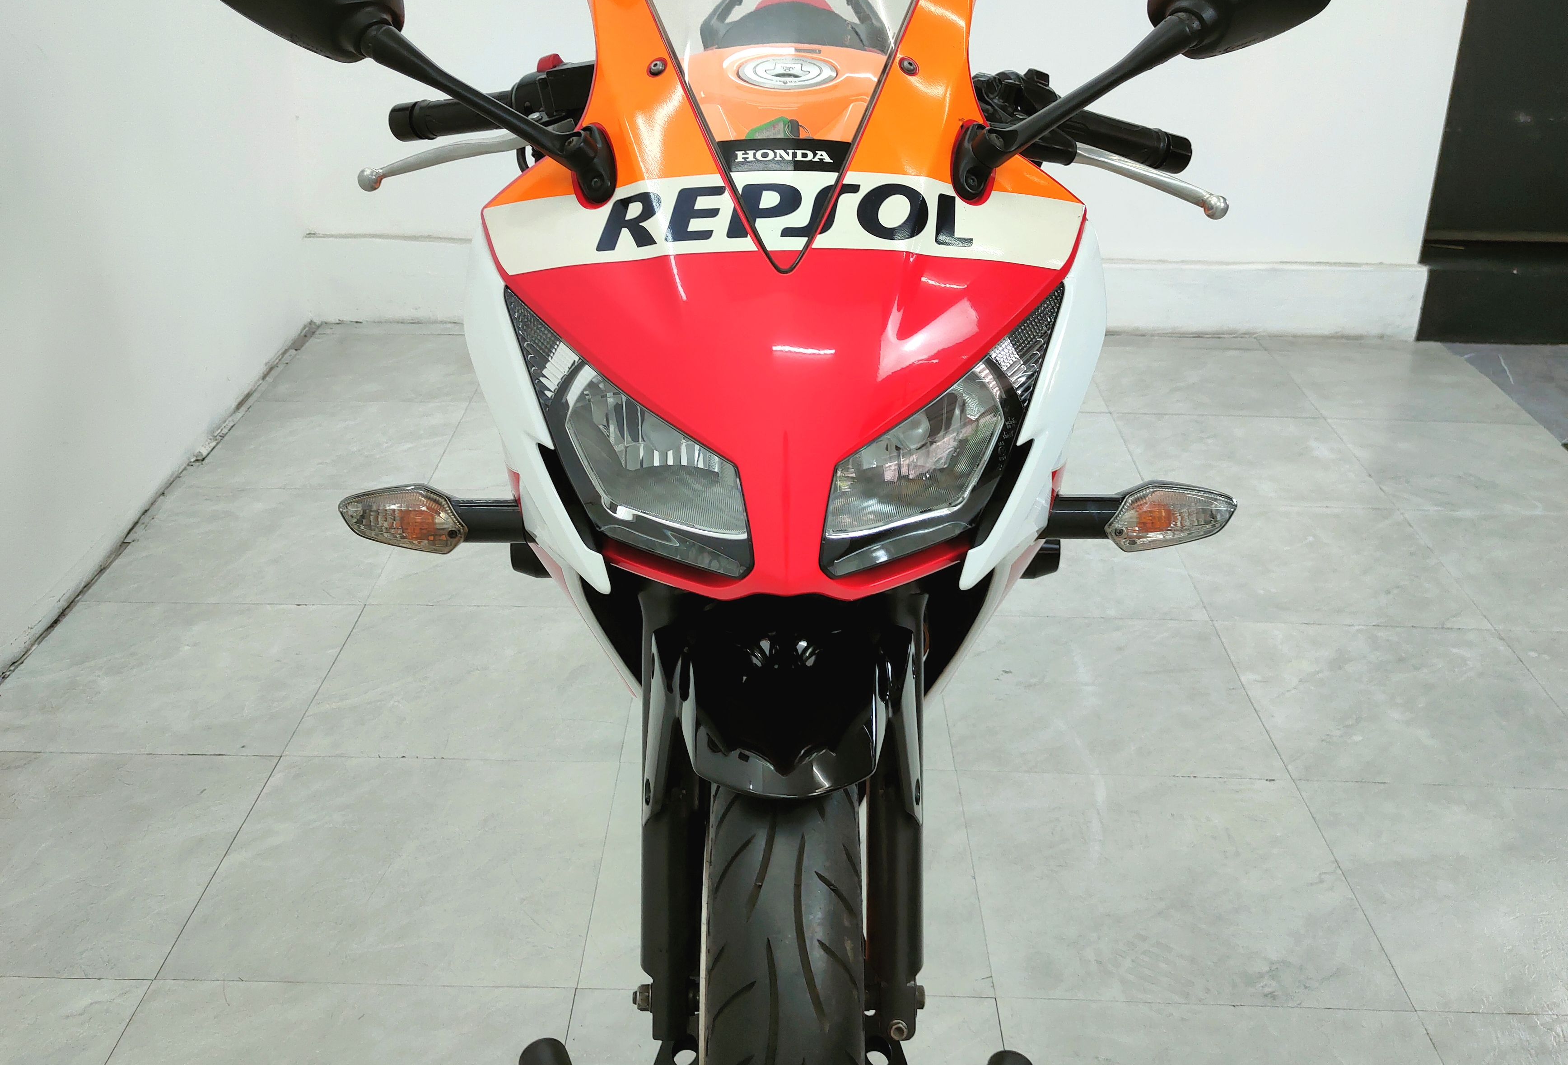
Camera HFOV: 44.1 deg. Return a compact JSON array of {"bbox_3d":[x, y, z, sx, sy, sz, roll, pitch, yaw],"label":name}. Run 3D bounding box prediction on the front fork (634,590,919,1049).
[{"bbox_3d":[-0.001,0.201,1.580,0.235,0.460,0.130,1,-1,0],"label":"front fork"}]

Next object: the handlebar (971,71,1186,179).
[{"bbox_3d":[0.239,-0.345,1.620,0.195,0.075,0.100,5,20,-14],"label":"handlebar"}]

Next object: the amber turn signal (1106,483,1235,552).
[{"bbox_3d":[0.290,-0.011,1.455,0.095,0.046,0.058,1,21,0],"label":"amber turn signal"}]

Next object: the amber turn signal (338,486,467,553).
[{"bbox_3d":[-0.287,-0.011,1.455,0.095,0.046,0.058,1,21,0],"label":"amber turn signal"}]

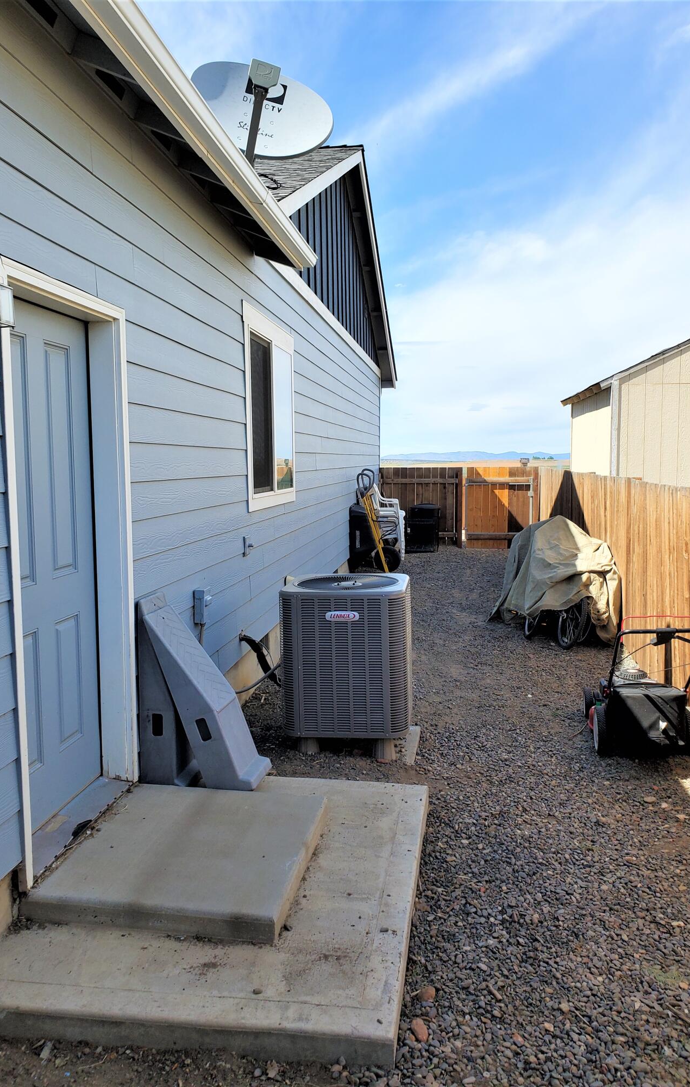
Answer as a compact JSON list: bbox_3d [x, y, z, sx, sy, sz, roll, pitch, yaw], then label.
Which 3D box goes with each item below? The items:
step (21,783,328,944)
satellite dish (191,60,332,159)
[{"bbox_3d":[-0.599,1.192,3.138,0.905,0.098,0.965,0,6,8],"label":"step"},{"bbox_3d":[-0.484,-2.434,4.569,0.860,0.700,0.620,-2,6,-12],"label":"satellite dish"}]

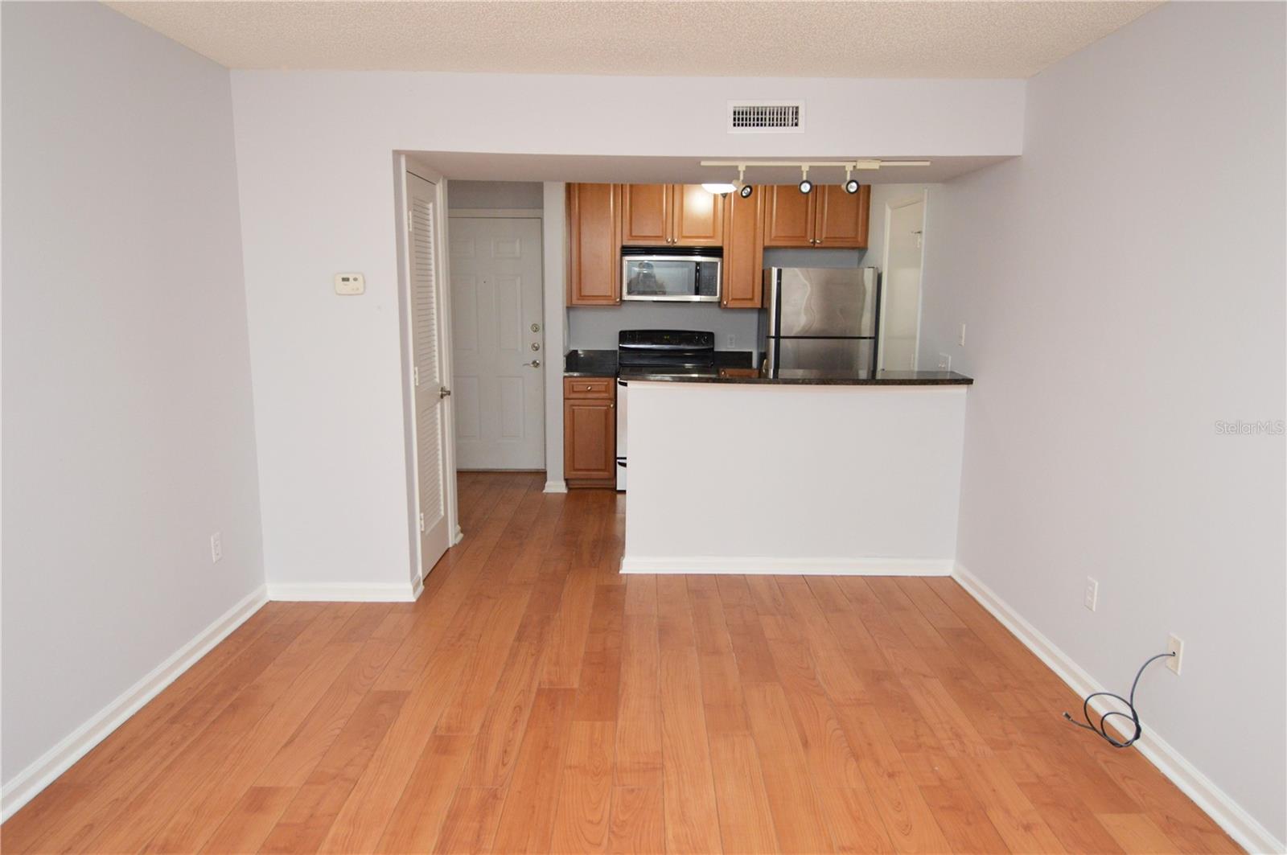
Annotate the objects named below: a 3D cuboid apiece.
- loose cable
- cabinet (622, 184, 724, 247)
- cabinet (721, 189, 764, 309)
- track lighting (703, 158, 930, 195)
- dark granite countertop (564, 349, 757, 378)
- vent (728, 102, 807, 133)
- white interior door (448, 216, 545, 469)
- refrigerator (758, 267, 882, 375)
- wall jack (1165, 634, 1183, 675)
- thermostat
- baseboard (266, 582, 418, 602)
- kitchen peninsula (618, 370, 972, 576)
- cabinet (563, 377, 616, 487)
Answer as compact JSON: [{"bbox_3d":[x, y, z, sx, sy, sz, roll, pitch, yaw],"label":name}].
[{"bbox_3d":[1.579,0.871,2.622,0.130,0.400,0.340,1,10,0],"label":"loose cable"},{"bbox_3d":[0.223,-1.668,6.039,0.759,0.560,0.320,0,10,0],"label":"cabinet"},{"bbox_3d":[0.758,-1.440,6.080,0.312,1.020,0.320,0,10,0],"label":"cabinet"},{"bbox_3d":[0.791,-1.145,3.616,1.045,0.165,0.120,1,10,0],"label":"track lighting"},{"bbox_3d":[0.152,-0.484,6.027,1.470,0.147,0.660,1,10,0],"label":"dark granite countertop"},{"bbox_3d":[0.537,-1.351,3.421,0.335,0.135,0.022,1,10,0],"label":"vent"},{"bbox_3d":[-1.256,-0.640,6.362,0.912,2.035,0.045,1,10,0],"label":"white interior door"},{"bbox_3d":[1.258,-0.357,5.991,0.763,1.658,0.730,1,10,0],"label":"refrigerator"},{"bbox_3d":[1.653,0.706,2.442,0.008,0.114,0.070,0,10,0],"label":"wall jack"},{"bbox_3d":[-1.322,-0.645,3.544,0.138,0.100,0.030,0,10,0],"label":"thermostat"},{"bbox_3d":[-1.456,0.794,3.798,0.710,0.096,0.018,1,10,0],"label":"baseboard"},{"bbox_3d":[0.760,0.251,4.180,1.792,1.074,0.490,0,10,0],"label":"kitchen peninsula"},{"bbox_3d":[-0.400,0.003,6.172,0.381,0.866,0.603,0,10,0],"label":"cabinet"}]

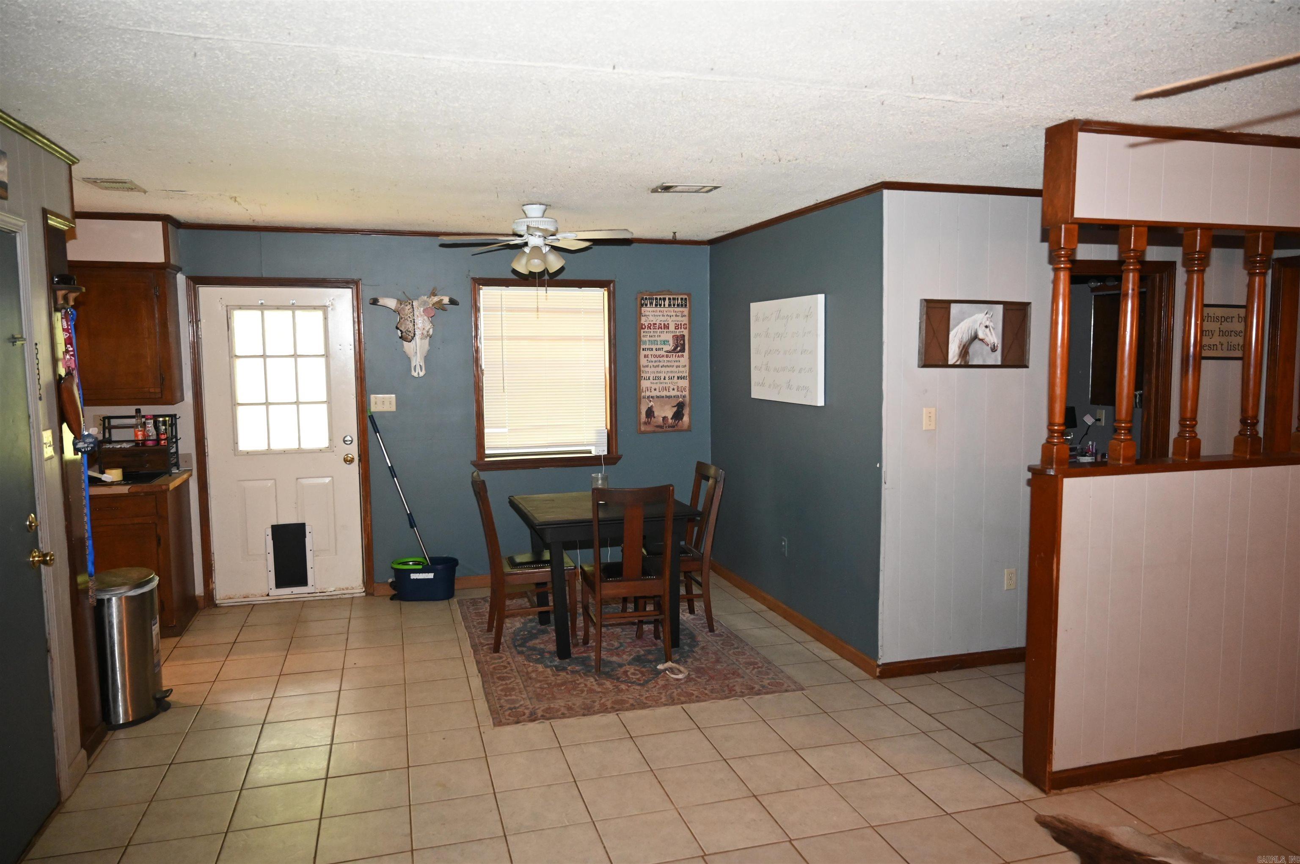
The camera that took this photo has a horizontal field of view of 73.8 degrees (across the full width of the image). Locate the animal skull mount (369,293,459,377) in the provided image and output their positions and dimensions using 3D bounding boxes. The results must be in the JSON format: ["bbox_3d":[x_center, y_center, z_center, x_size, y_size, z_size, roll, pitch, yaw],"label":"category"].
[{"bbox_3d":[-1.562,-0.648,5.780,0.580,0.560,0.180,-2,5,-16],"label":"animal skull mount"}]

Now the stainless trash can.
[{"bbox_3d":[-2.358,0.970,3.908,0.330,0.640,0.300,-3,6,-30],"label":"stainless trash can"}]

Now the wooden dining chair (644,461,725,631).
[{"bbox_3d":[0.122,0.689,5.149,0.560,0.960,0.430,-1,5,-13],"label":"wooden dining chair"}]

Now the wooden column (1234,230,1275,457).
[{"bbox_3d":[2.351,-0.331,3.373,0.065,0.873,0.065,-2,5,-16],"label":"wooden column"}]

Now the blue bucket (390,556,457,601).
[{"bbox_3d":[-1.516,0.997,5.822,0.455,0.245,0.265,-2,6,-23],"label":"blue bucket"}]

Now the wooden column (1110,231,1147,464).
[{"bbox_3d":[1.778,-0.316,3.229,0.078,0.875,0.078,-2,5,-16],"label":"wooden column"}]

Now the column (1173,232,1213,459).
[{"bbox_3d":[2.059,-0.323,3.287,0.065,0.873,0.065,-2,5,-16],"label":"column"}]

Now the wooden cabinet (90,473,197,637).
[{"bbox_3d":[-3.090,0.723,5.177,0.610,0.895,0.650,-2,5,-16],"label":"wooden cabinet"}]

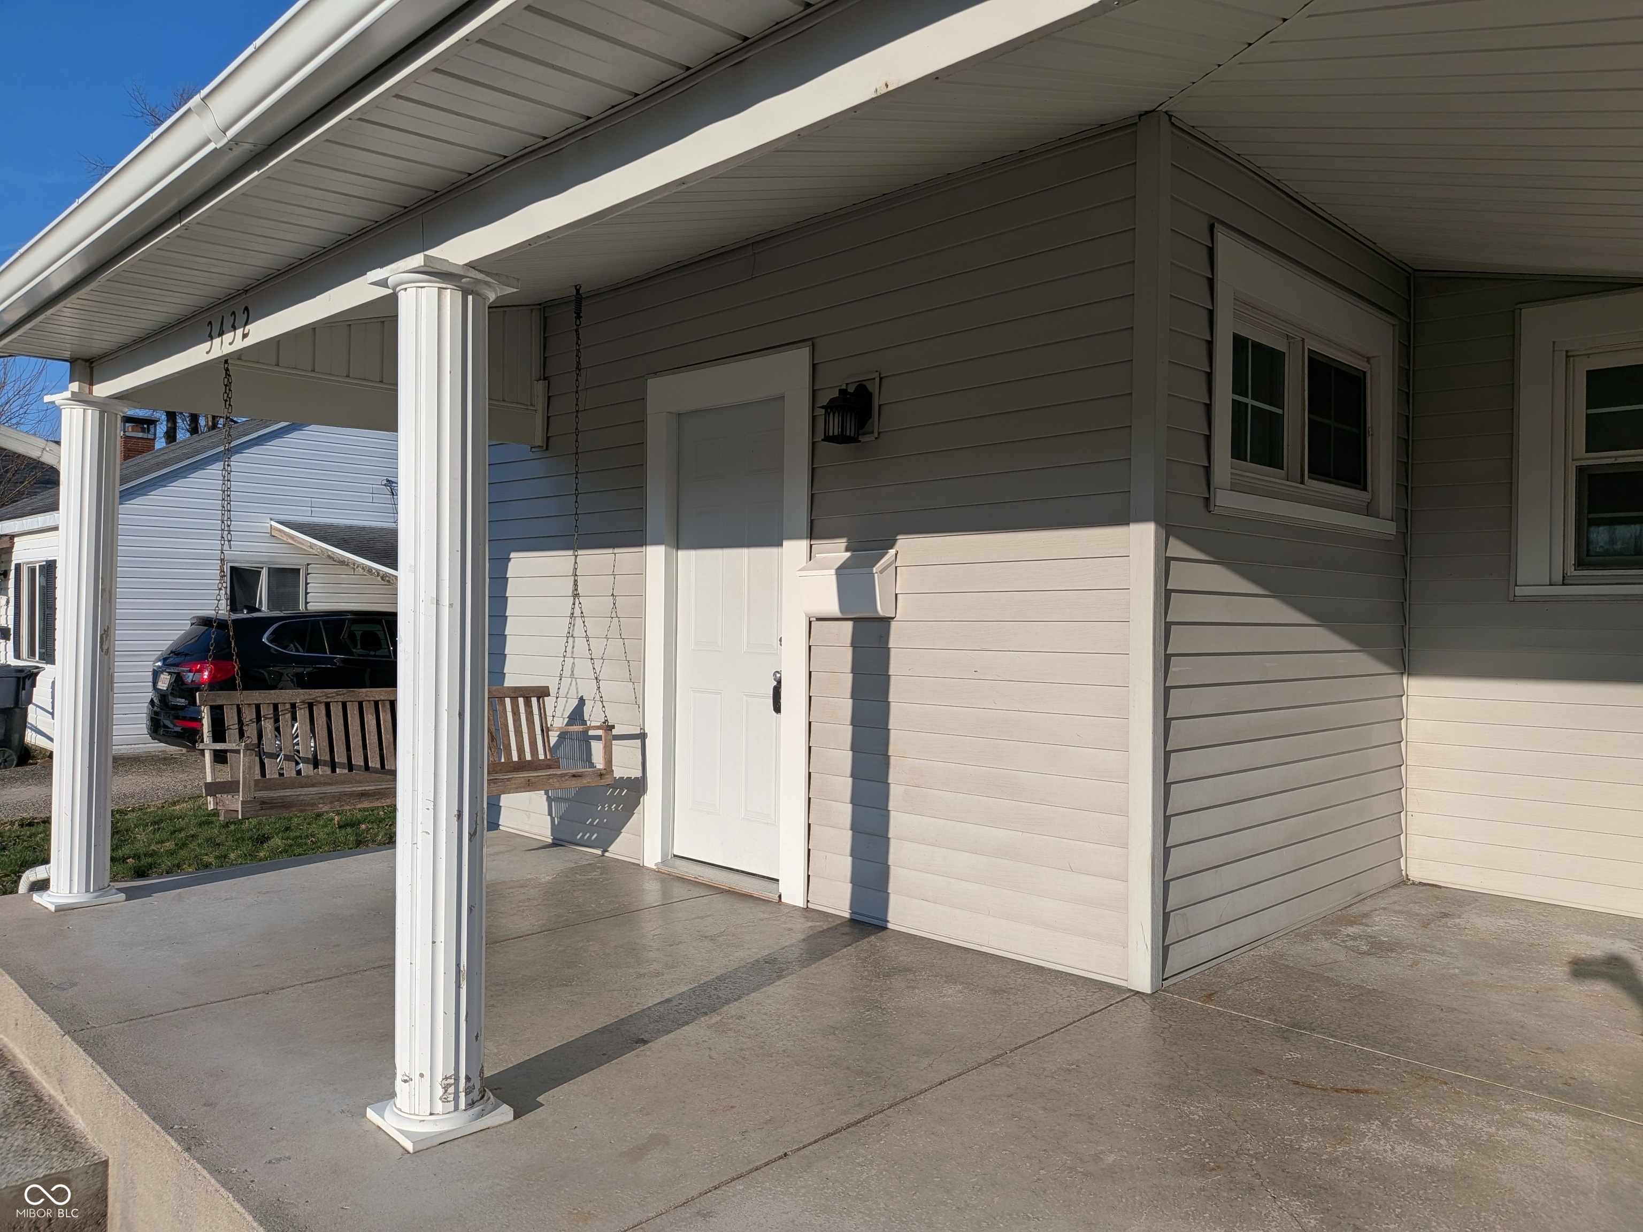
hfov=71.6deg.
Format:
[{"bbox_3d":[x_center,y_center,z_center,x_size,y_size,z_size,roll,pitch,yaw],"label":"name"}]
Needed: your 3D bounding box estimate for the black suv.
[{"bbox_3d":[-5.244,0.814,13.399,1.840,1.690,4.670,0,-1,45],"label":"black suv"}]

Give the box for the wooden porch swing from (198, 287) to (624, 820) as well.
[{"bbox_3d":[-1.653,-0.397,4.719,0.551,2.272,1.564,0,-1,45],"label":"wooden porch swing"}]

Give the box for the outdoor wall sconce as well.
[{"bbox_3d":[0.093,-0.756,4.223,0.120,0.233,0.185,0,-1,45],"label":"outdoor wall sconce"}]

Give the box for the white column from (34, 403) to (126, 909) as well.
[{"bbox_3d":[-2.933,0.140,4.522,0.240,1.960,0.240,0,-1,45],"label":"white column"}]

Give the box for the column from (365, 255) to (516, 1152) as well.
[{"bbox_3d":[-0.854,0.185,2.582,0.240,1.900,0.240,0,-1,45],"label":"column"}]

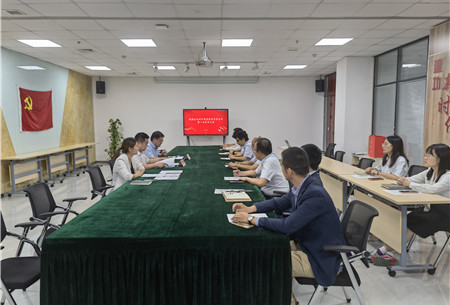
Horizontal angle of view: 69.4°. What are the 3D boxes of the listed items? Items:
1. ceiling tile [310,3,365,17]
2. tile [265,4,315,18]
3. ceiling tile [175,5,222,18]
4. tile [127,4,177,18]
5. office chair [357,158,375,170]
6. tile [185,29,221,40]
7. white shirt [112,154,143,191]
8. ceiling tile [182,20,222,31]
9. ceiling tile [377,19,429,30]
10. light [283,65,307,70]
[{"bbox_3d":[1.473,-1.875,4.293,0.595,0.020,0.595,-1,6,-1],"label":"ceiling tile"},{"bbox_3d":[0.870,-1.868,4.277,0.600,0.025,0.600,-1,6,-1],"label":"tile"},{"bbox_3d":[-0.326,-1.853,4.261,0.595,0.020,0.595,-1,6,-1],"label":"ceiling tile"},{"bbox_3d":[-0.926,-1.847,4.250,0.595,0.020,0.595,-1,6,-1],"label":"tile"},{"bbox_3d":[1.888,0.542,4.747,0.580,0.840,0.580,-2,6,-15],"label":"office chair"},{"bbox_3d":[-0.352,-1.986,5.438,0.600,0.020,0.600,-1,6,-1],"label":"tile"},{"bbox_3d":[-1.232,0.308,4.100,0.370,0.580,0.440,-1,6,-1],"label":"white shirt"},{"bbox_3d":[-0.338,-1.917,4.857,0.595,0.020,0.595,-1,6,-1],"label":"ceiling tile"},{"bbox_3d":[2.658,-1.953,4.892,0.600,0.020,0.600,-1,6,-1],"label":"ceiling tile"},{"bbox_3d":[1.964,-2.402,9.072,0.600,0.050,0.600,-1,6,-1],"label":"light"}]

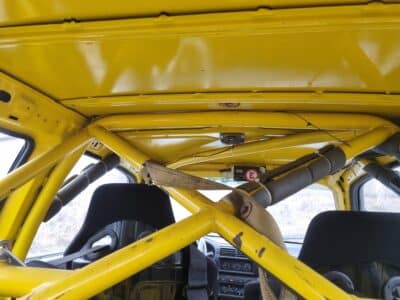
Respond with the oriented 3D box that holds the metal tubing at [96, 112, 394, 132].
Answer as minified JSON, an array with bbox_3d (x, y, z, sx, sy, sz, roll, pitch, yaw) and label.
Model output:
[{"bbox_3d":[0.117,-0.085,0.900,0.885,0.056,0.048,0,-7,5],"label":"metal tubing"}]

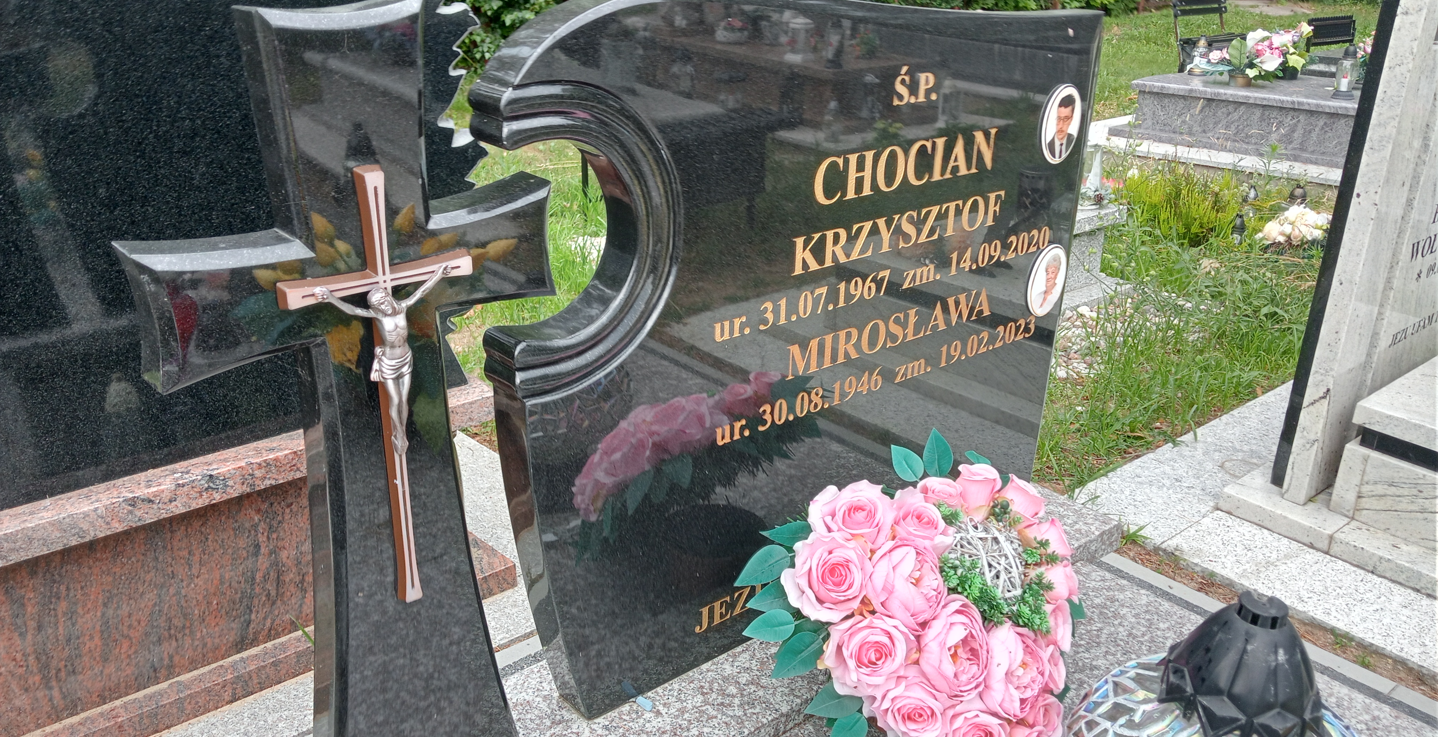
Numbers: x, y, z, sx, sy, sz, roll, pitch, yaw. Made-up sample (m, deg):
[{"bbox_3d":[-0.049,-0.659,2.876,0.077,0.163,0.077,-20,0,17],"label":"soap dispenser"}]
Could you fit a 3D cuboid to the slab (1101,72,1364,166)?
[{"bbox_3d":[3.299,-1.312,6.263,1.995,0.279,1.104,19,28,35],"label":"slab"}]

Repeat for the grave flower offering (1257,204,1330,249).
[{"bbox_3d":[2.391,-0.586,4.838,0.319,0.153,0.266,13,25,24],"label":"grave flower offering"}]

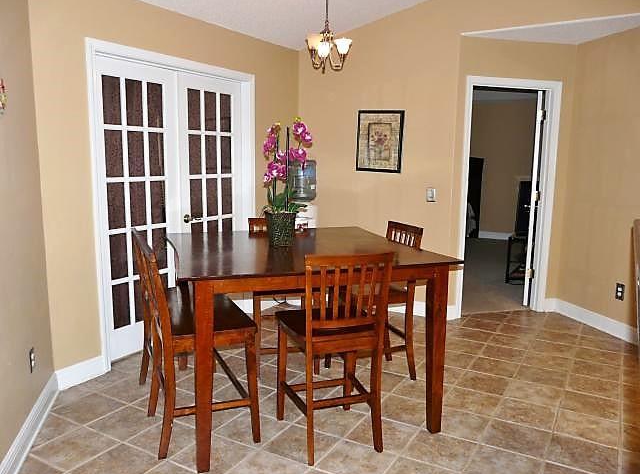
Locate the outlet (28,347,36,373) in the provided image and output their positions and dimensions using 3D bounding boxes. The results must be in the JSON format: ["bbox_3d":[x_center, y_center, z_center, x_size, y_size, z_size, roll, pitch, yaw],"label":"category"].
[{"bbox_3d":[-1.488,0.639,2.688,0.010,0.120,0.078,-2,8,-15],"label":"outlet"}]

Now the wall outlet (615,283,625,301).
[{"bbox_3d":[2.440,0.451,4.210,0.010,0.122,0.077,-2,8,-15],"label":"wall outlet"}]

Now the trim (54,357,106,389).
[{"bbox_3d":[-1.512,0.857,3.270,0.018,0.127,0.325,5,9,30],"label":"trim"}]

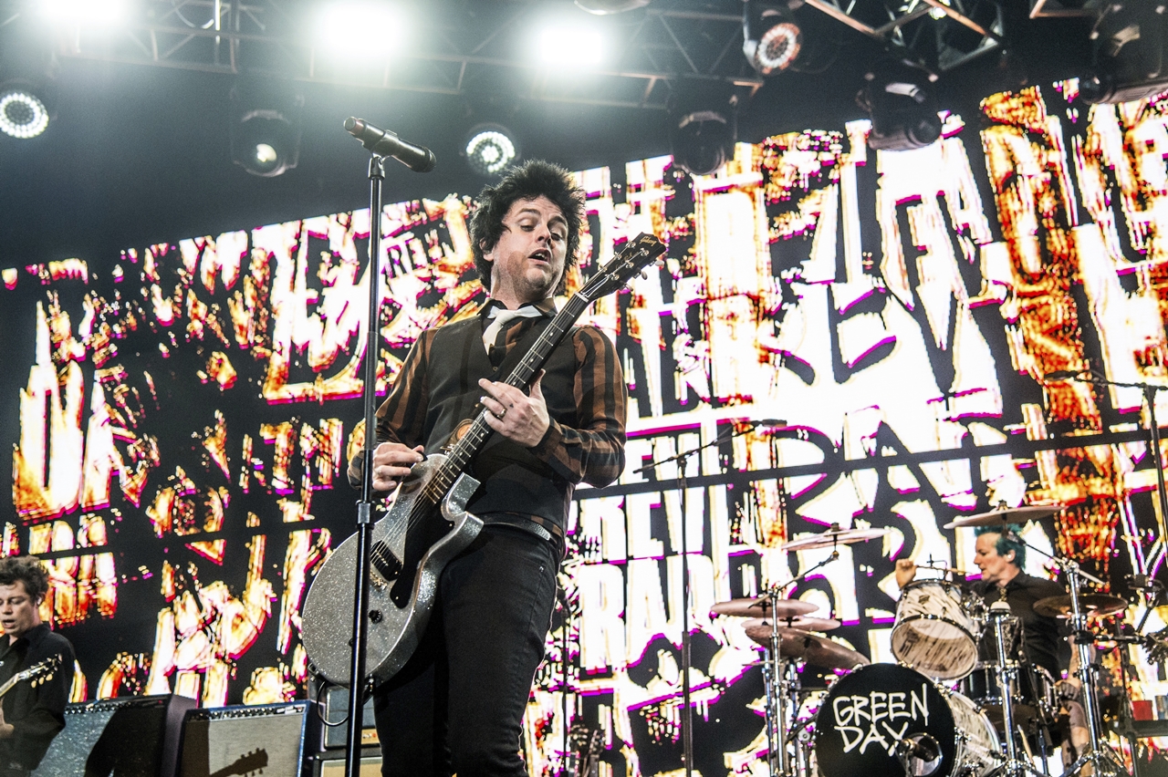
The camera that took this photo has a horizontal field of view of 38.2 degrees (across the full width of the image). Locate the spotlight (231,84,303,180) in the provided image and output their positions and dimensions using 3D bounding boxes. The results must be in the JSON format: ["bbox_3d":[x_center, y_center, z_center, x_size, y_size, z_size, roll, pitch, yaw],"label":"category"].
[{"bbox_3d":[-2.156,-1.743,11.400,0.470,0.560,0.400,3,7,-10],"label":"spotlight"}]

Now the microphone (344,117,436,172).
[{"bbox_3d":[-0.328,-0.413,2.850,0.048,0.048,0.240,-9,-10,26],"label":"microphone"}]

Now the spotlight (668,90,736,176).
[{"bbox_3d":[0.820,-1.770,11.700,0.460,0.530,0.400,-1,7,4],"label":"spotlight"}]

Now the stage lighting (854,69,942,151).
[{"bbox_3d":[2.131,-1.879,11.400,0.430,0.470,0.400,16,-4,-40],"label":"stage lighting"}]

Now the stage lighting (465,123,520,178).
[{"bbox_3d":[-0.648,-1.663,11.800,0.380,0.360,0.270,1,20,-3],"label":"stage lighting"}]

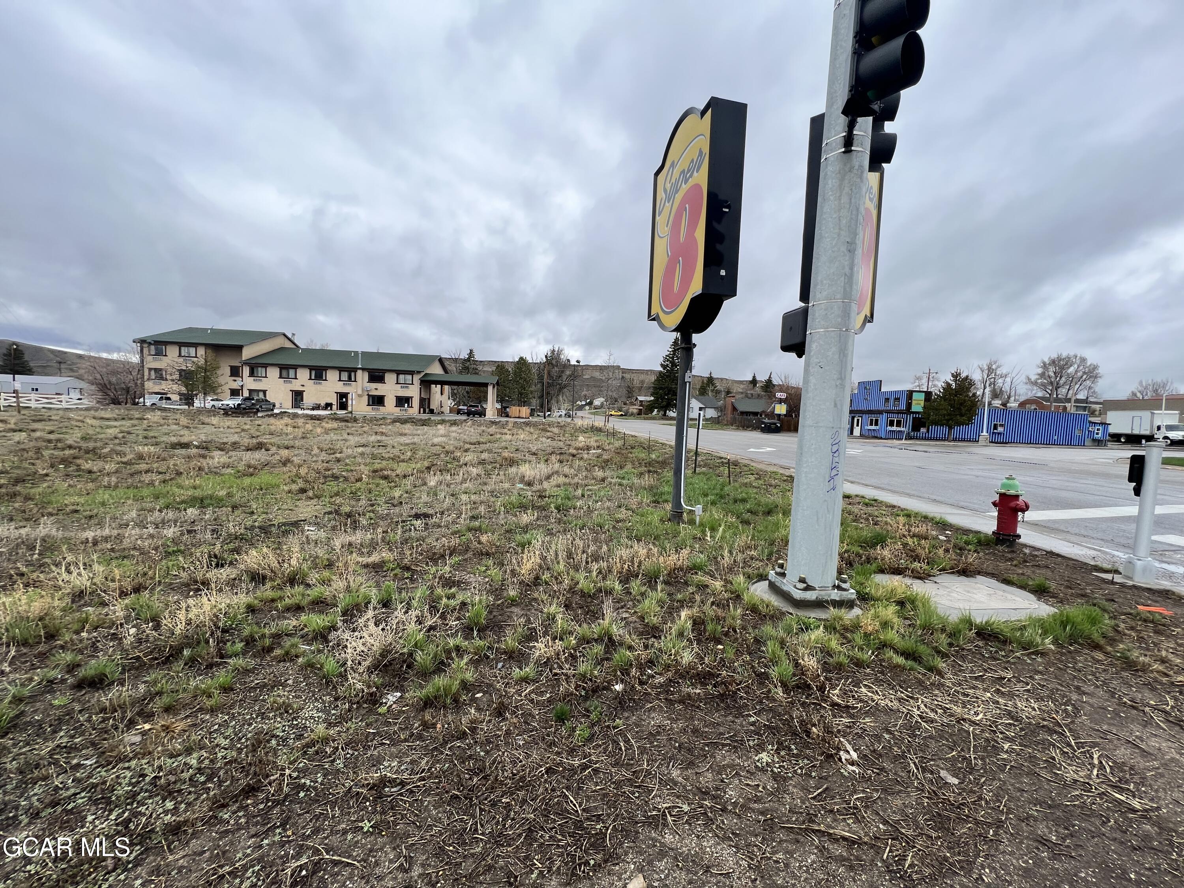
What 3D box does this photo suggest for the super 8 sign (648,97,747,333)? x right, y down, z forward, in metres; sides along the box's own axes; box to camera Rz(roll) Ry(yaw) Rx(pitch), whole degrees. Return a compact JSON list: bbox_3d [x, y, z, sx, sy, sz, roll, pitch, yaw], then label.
[{"bbox_3d":[1.328,-2.923,5.987,0.457,2.841,1.696,1,4,-15],"label":"super 8 sign"}]

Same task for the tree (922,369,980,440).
[{"bbox_3d":[37.342,-4.087,46.251,4.700,7.255,4.700,5,5,39],"label":"tree"}]

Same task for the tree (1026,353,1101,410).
[{"bbox_3d":[89.971,-10.341,85.497,10.800,14.200,10.800,2,4,-5],"label":"tree"}]

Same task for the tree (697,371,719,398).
[{"bbox_3d":[32.022,-13.690,122.433,6.000,12.503,6.000,3,4,14],"label":"tree"}]

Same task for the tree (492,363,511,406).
[{"bbox_3d":[-16.428,-9.787,80.335,3.800,9.582,3.800,2,4,-5],"label":"tree"}]

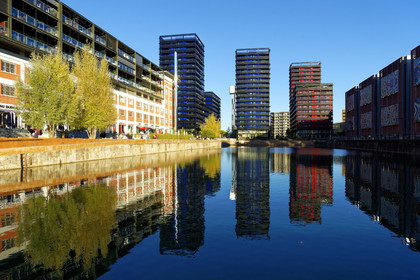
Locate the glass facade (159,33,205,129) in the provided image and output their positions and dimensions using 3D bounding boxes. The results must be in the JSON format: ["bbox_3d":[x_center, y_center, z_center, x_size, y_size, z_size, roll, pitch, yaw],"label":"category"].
[{"bbox_3d":[-14.300,-26.400,151.400,19.200,53.000,20.000,0,0,12],"label":"glass facade"}]

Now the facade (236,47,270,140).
[{"bbox_3d":[27.200,-26.400,173.500,19.500,53.000,19.500,0,0,12],"label":"facade"}]

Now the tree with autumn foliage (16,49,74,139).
[{"bbox_3d":[-20.400,-5.500,35.000,7.300,10.900,7.000,0,0,12],"label":"tree with autumn foliage"}]

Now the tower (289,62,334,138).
[{"bbox_3d":[64.500,-26.300,185.000,19.500,53.000,52.000,0,0,12],"label":"tower"}]

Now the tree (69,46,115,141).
[{"bbox_3d":[-17.000,-6.800,41.000,6.700,13.400,6.700,0,0,12],"label":"tree"}]

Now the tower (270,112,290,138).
[{"bbox_3d":[74.000,-13.300,284.000,20.000,27.000,17.000,0,0,6],"label":"tower"}]

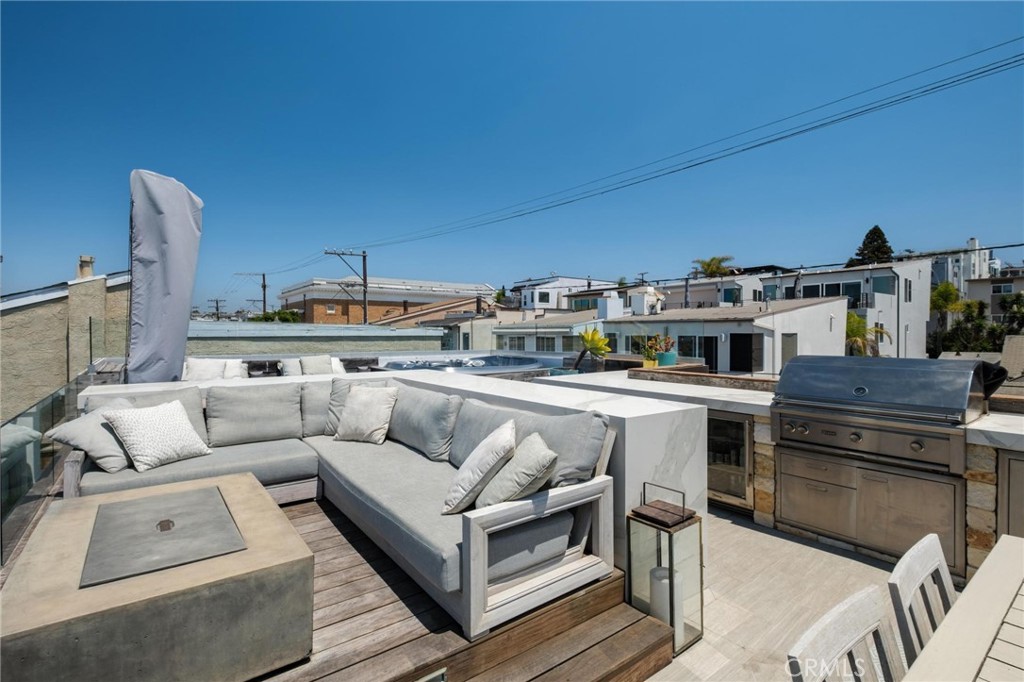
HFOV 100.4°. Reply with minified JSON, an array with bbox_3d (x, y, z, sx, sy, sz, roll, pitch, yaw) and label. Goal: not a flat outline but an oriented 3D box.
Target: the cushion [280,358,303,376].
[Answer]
[{"bbox_3d":[-3.088,0.420,6.000,0.450,0.420,0.170,0,0,-38],"label":"cushion"}]

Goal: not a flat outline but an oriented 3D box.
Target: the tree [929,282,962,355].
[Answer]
[{"bbox_3d":[45.500,-2.180,44.976,2.800,7.800,2.800,-1,1,-34],"label":"tree"}]

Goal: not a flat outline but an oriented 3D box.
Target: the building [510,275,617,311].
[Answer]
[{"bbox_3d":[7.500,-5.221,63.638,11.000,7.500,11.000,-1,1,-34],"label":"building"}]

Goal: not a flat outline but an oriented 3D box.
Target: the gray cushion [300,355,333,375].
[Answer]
[{"bbox_3d":[-2.980,0.416,6.506,0.480,0.430,0.160,0,-13,-30],"label":"gray cushion"}]

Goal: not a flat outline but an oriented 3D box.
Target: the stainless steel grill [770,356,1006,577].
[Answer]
[{"bbox_3d":[2.729,0.785,3.241,0.830,1.310,1.120,0,0,-39],"label":"stainless steel grill"}]

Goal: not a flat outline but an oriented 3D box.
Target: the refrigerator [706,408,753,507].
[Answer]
[{"bbox_3d":[2.040,1.025,3.957,0.600,0.840,0.610,0,0,-39],"label":"refrigerator"}]

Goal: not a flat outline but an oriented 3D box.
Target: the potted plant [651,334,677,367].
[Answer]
[{"bbox_3d":[1.975,0.111,5.562,0.310,0.410,0.310,-1,1,-34],"label":"potted plant"}]

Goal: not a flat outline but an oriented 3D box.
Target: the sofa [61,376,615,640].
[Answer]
[{"bbox_3d":[-1.210,0.752,2.500,2.300,0.800,2.650,0,0,-38],"label":"sofa"}]

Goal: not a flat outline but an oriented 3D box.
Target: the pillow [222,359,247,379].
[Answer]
[{"bbox_3d":[-3.760,0.425,5.806,0.380,0.390,0.150,0,-13,-24],"label":"pillow"}]

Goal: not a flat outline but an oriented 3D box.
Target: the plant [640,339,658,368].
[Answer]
[{"bbox_3d":[1.918,0.174,5.950,0.220,0.410,0.220,0,0,-38],"label":"plant"}]

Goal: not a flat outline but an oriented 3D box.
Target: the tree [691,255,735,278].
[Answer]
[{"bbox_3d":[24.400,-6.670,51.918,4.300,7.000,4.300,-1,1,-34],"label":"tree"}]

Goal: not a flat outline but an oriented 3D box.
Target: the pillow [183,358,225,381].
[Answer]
[{"bbox_3d":[-4.204,0.420,5.850,0.470,0.420,0.180,0,0,-38],"label":"pillow"}]

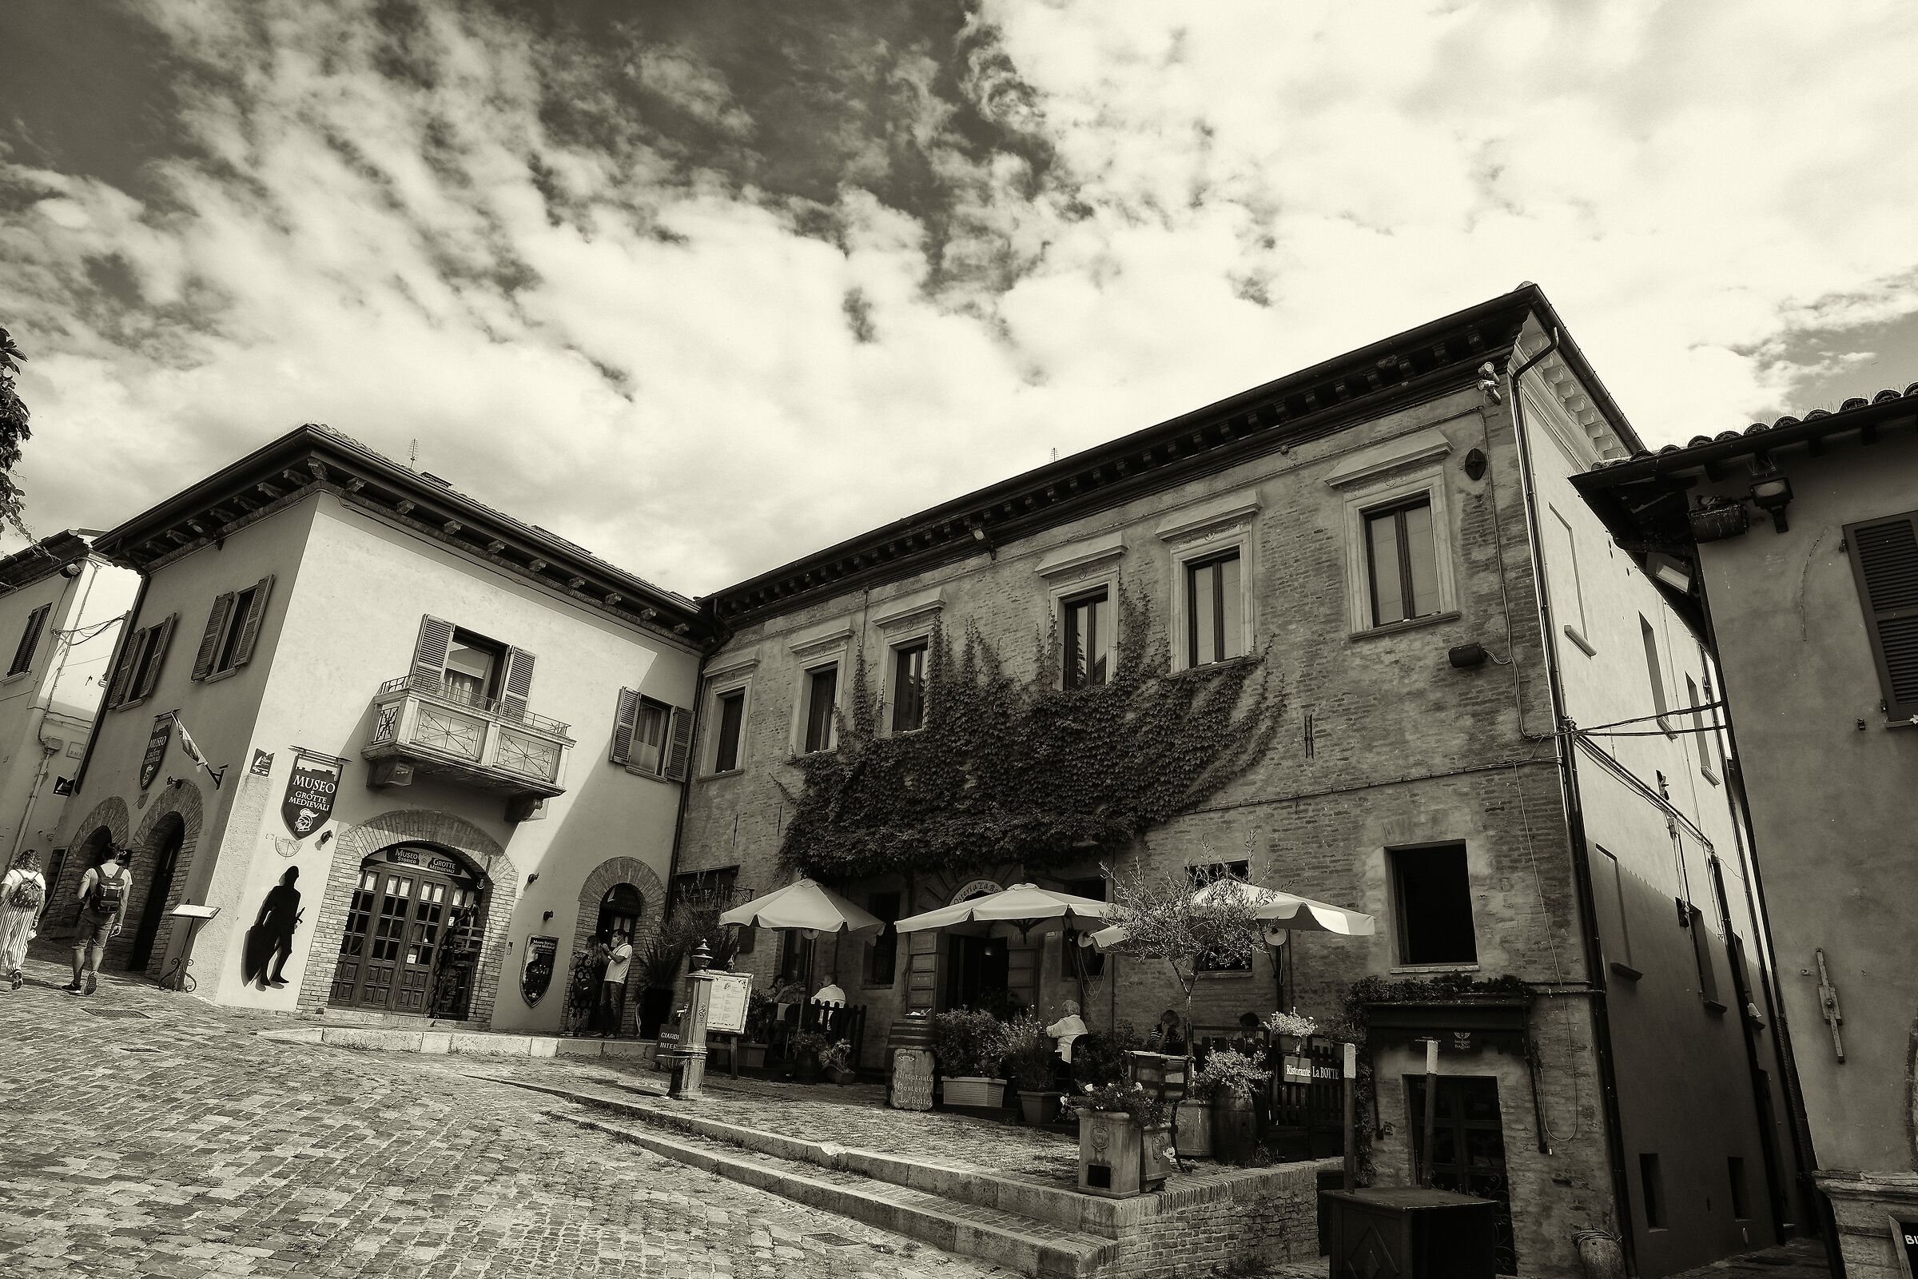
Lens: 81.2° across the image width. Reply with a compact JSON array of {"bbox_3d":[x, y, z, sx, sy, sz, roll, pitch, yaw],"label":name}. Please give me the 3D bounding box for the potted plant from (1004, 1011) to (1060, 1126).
[{"bbox_3d":[0.844,4.945,12.859,0.540,1.200,0.540,-15,-27,39],"label":"potted plant"}]

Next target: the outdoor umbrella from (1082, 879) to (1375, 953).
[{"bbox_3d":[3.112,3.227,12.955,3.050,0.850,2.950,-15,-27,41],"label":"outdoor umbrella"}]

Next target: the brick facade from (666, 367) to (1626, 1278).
[{"bbox_3d":[0.499,3.017,17.360,16.170,9.900,0.600,-15,-27,39],"label":"brick facade"}]

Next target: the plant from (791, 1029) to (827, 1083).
[{"bbox_3d":[-2.167,6.046,16.271,0.500,0.750,0.500,3,-20,1],"label":"plant"}]

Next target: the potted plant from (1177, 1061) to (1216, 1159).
[{"bbox_3d":[2.364,4.669,11.098,0.390,0.870,0.390,2,-21,1],"label":"potted plant"}]

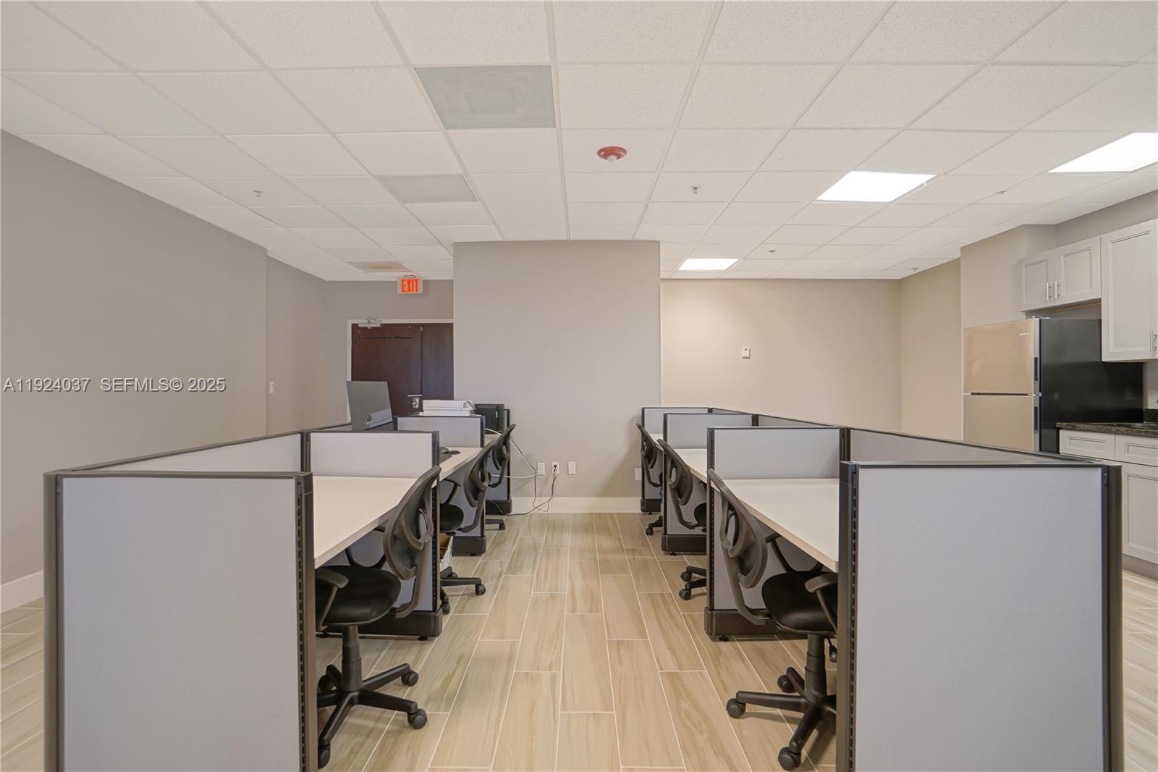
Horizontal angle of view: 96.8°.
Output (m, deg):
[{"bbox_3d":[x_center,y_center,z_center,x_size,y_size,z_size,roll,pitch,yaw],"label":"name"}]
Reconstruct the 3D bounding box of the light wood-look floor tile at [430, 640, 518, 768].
[{"bbox_3d":[-0.386,1.247,2.095,0.206,0.010,0.839,0,0,0],"label":"light wood-look floor tile"}]

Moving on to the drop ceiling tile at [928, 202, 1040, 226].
[{"bbox_3d":[3.363,-1.424,4.250,0.618,0.020,0.576,0,0,0],"label":"drop ceiling tile"}]

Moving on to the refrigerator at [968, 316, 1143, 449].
[{"bbox_3d":[3.870,0.360,4.254,0.839,1.751,0.680,0,0,0],"label":"refrigerator"}]

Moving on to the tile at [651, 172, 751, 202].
[{"bbox_3d":[0.846,-1.419,3.694,0.618,0.020,0.576,0,0,0],"label":"tile"}]

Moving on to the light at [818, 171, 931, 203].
[{"bbox_3d":[2.090,-1.420,3.667,0.605,0.030,0.570,0,0,0],"label":"light"}]

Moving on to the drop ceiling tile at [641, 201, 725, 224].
[{"bbox_3d":[0.844,-1.403,4.212,0.614,0.020,0.557,0,0,1],"label":"drop ceiling tile"}]

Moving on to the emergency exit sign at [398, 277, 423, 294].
[{"bbox_3d":[-2.107,-1.266,6.460,0.315,0.205,0.050,0,0,0],"label":"emergency exit sign"}]

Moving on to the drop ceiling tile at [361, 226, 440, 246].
[{"bbox_3d":[-1.642,-1.386,4.757,0.605,0.020,0.550,0,0,0],"label":"drop ceiling tile"}]

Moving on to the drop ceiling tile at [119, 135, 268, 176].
[{"bbox_3d":[-2.266,-1.384,3.102,0.615,0.018,0.570,0,0,0],"label":"drop ceiling tile"}]

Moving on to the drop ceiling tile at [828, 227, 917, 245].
[{"bbox_3d":[2.740,-1.424,4.830,0.618,0.020,0.576,0,0,0],"label":"drop ceiling tile"}]

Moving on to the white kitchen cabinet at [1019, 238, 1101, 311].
[{"bbox_3d":[4.003,-0.871,4.145,0.335,0.455,0.720,0,0,0],"label":"white kitchen cabinet"}]

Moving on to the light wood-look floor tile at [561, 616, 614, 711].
[{"bbox_3d":[0.031,1.249,2.387,0.207,0.010,0.848,0,0,0],"label":"light wood-look floor tile"}]

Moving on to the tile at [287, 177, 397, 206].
[{"bbox_3d":[-1.667,-1.415,3.714,0.618,0.020,0.576,0,0,0],"label":"tile"}]

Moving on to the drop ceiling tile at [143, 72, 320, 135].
[{"bbox_3d":[-1.725,-1.452,2.647,0.630,0.020,0.595,0,0,0],"label":"drop ceiling tile"}]

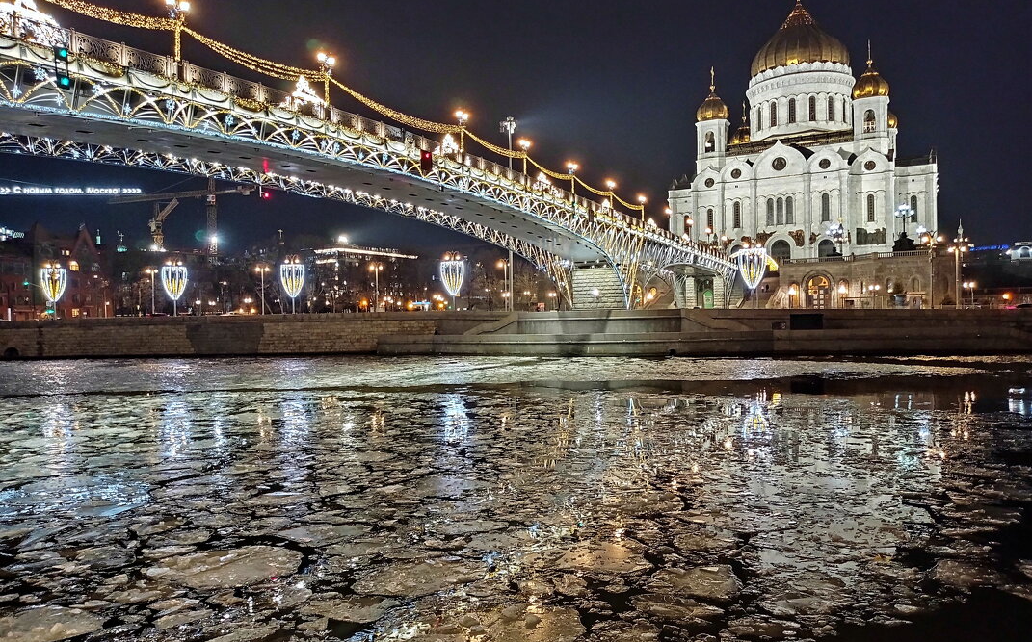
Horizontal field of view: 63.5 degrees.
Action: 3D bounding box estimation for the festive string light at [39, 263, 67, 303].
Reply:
[{"bbox_3d":[-74.324,-5.884,134.000,3.800,6.100,3.700,-1,1,0],"label":"festive string light"}]

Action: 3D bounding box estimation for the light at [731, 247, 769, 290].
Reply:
[{"bbox_3d":[30.132,-6.614,106.000,3.500,5.200,3.400,-1,1,6],"label":"light"}]

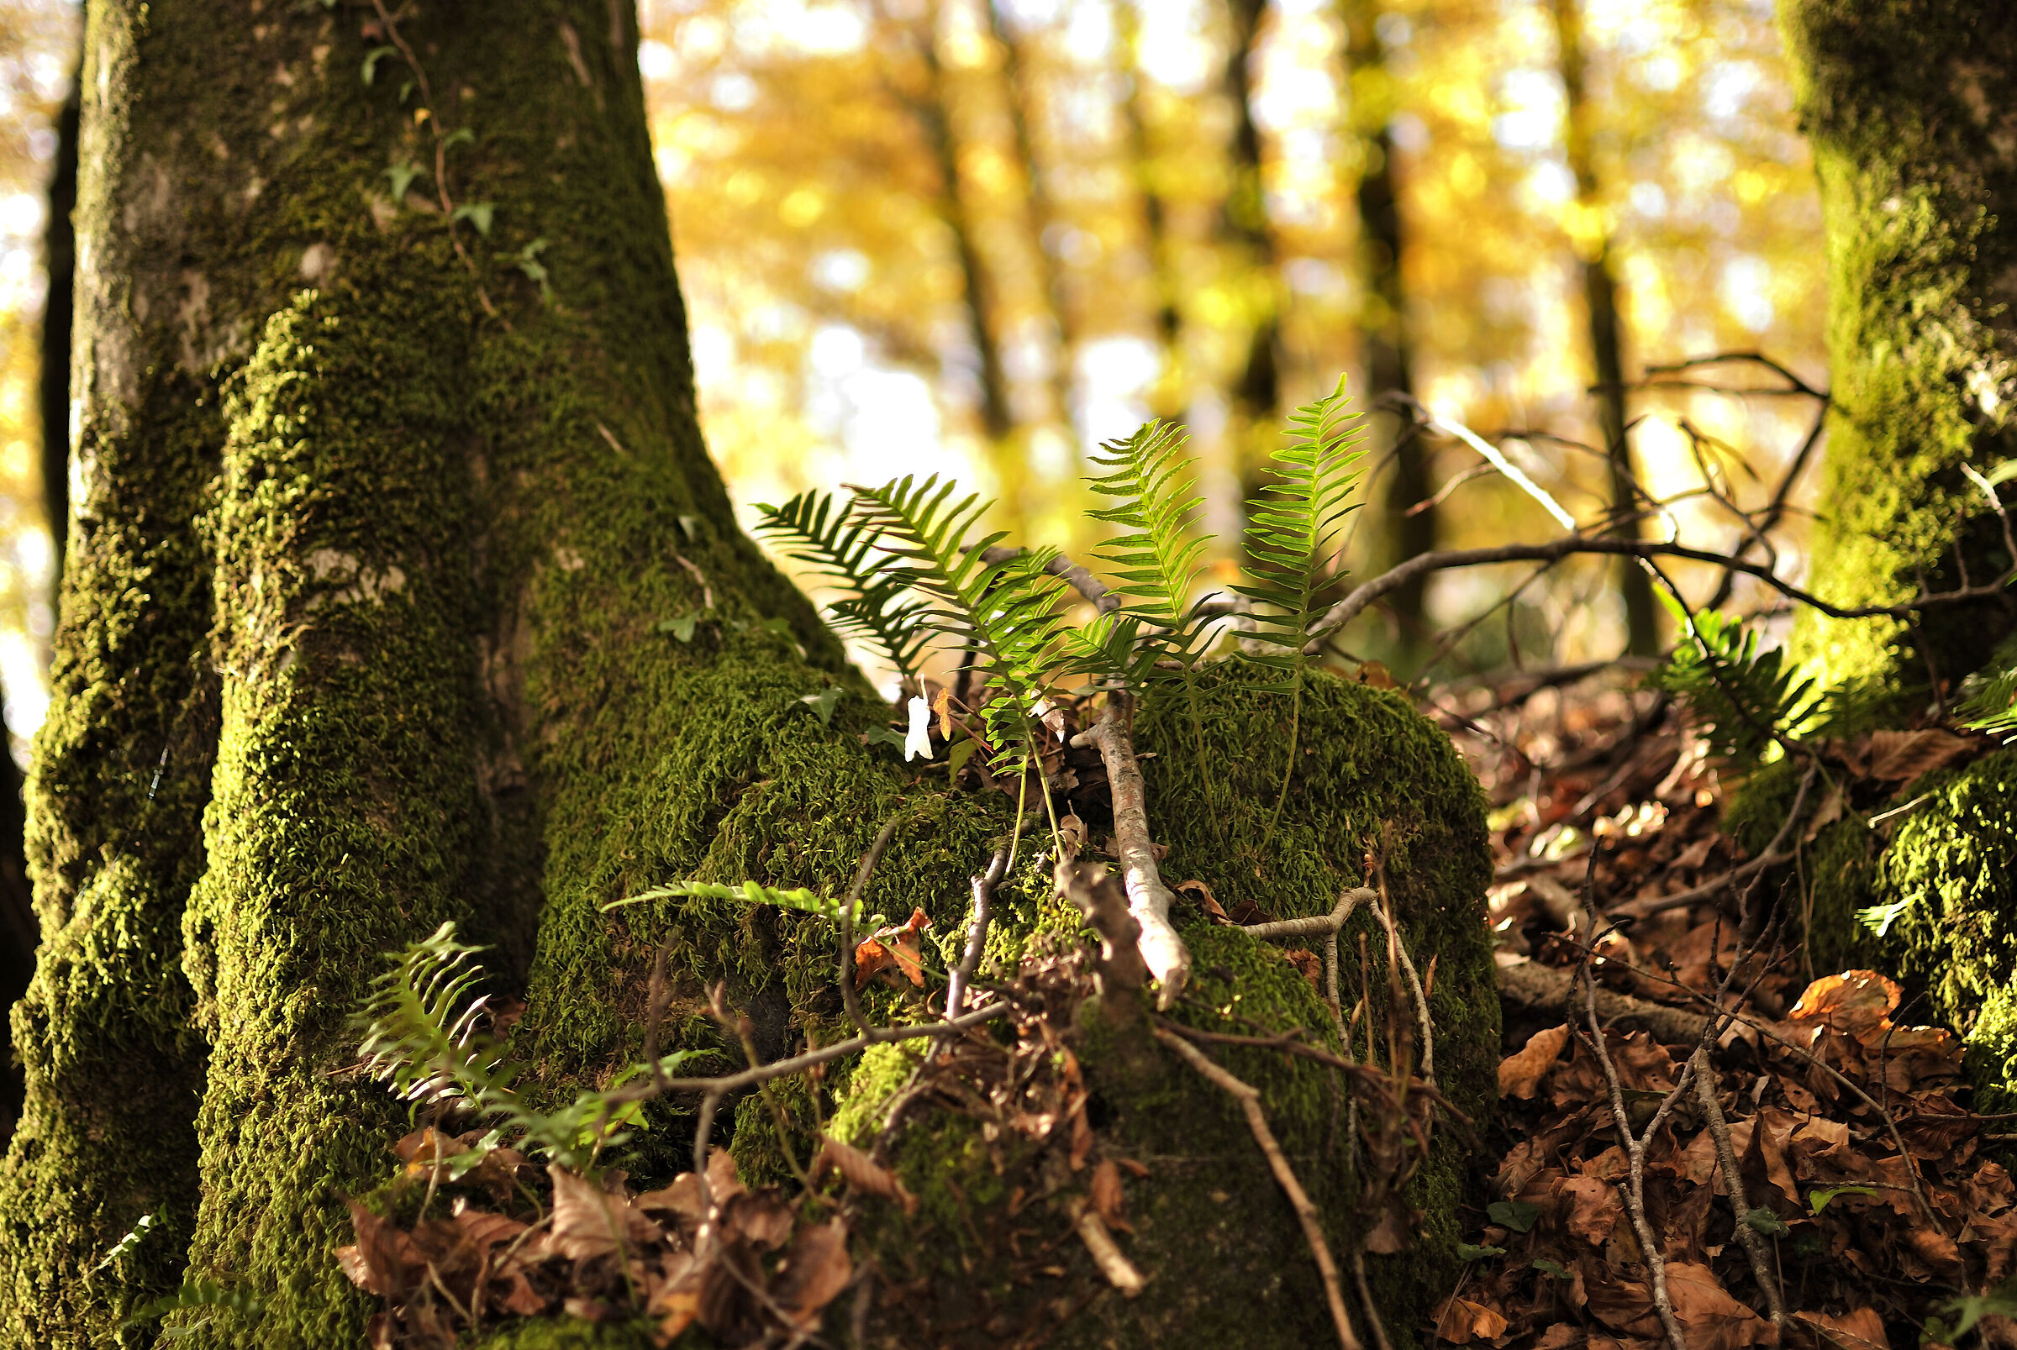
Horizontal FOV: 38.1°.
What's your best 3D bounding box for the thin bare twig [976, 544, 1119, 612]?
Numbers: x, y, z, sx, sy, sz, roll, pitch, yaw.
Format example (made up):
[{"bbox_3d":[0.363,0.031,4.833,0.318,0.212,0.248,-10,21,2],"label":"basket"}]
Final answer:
[{"bbox_3d":[0.027,-0.062,1.870,0.105,0.028,0.024,26,13,12],"label":"thin bare twig"}]

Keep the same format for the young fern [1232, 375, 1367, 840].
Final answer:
[{"bbox_3d":[0.169,-0.040,1.700,0.077,0.268,0.065,0,7,0],"label":"young fern"}]

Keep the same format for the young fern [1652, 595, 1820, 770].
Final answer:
[{"bbox_3d":[0.504,0.005,2.020,0.112,0.115,0.100,2,7,17],"label":"young fern"}]

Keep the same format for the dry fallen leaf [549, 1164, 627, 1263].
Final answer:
[{"bbox_3d":[-0.219,0.281,1.520,0.042,0.053,0.020,-16,-24,-8],"label":"dry fallen leaf"}]

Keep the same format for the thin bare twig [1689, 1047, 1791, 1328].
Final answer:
[{"bbox_3d":[0.437,0.302,1.750,0.025,0.022,0.252,0,29,2],"label":"thin bare twig"}]

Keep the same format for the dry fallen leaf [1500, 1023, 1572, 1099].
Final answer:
[{"bbox_3d":[0.338,0.247,1.870,0.040,0.020,0.064,28,56,25],"label":"dry fallen leaf"}]

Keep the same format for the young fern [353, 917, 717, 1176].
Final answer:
[{"bbox_3d":[-0.257,0.200,1.570,0.180,0.125,0.120,-1,7,-6],"label":"young fern"}]

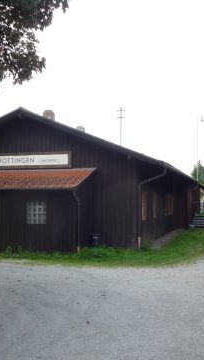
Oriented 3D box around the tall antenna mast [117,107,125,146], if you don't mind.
[{"bbox_3d":[1.350,-3.650,31.200,0.550,3.000,0.150,0,-3,2],"label":"tall antenna mast"}]

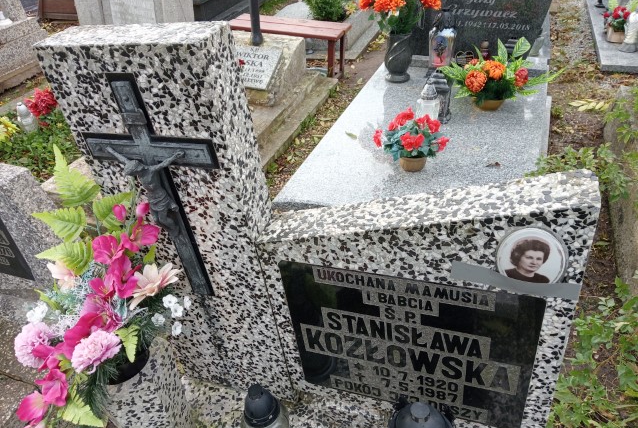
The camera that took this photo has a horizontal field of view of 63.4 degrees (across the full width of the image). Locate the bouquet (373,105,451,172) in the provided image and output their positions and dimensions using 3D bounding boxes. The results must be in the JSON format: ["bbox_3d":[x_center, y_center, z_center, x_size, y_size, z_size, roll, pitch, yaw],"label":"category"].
[{"bbox_3d":[0.364,-0.288,2.017,0.280,0.240,0.245,4,36,16],"label":"bouquet"}]

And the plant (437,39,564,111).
[{"bbox_3d":[0.850,-0.662,2.425,0.560,0.295,0.290,4,36,16],"label":"plant"}]

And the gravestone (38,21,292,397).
[{"bbox_3d":[-0.238,0.061,1.075,0.298,0.881,0.101,6,39,19],"label":"gravestone"}]

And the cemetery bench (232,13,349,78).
[{"bbox_3d":[-0.255,-1.386,4.362,1.209,0.410,0.270,20,42,34],"label":"cemetery bench"}]

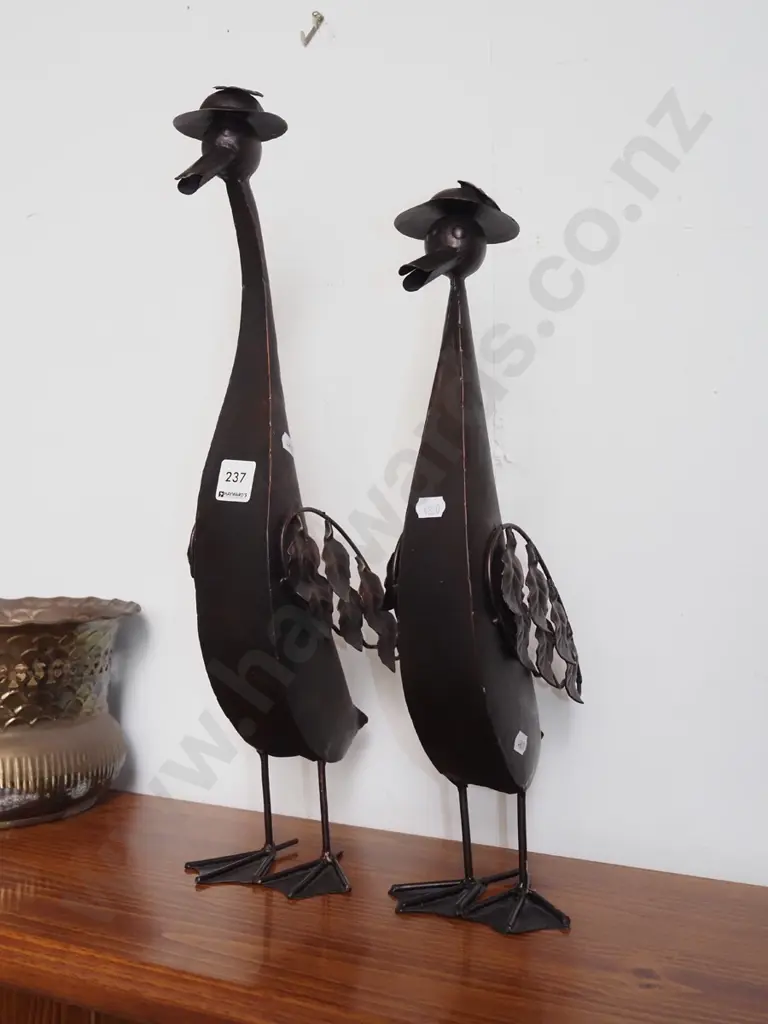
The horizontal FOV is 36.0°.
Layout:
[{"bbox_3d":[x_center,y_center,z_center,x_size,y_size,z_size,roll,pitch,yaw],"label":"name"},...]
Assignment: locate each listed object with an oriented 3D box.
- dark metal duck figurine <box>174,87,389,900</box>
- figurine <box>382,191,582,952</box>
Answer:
[{"bbox_3d":[-0.089,-0.018,1.040,0.187,0.667,0.253,-1,0,32],"label":"dark metal duck figurine"},{"bbox_3d":[0.069,0.029,0.943,0.166,0.567,0.225,-1,0,31],"label":"figurine"}]

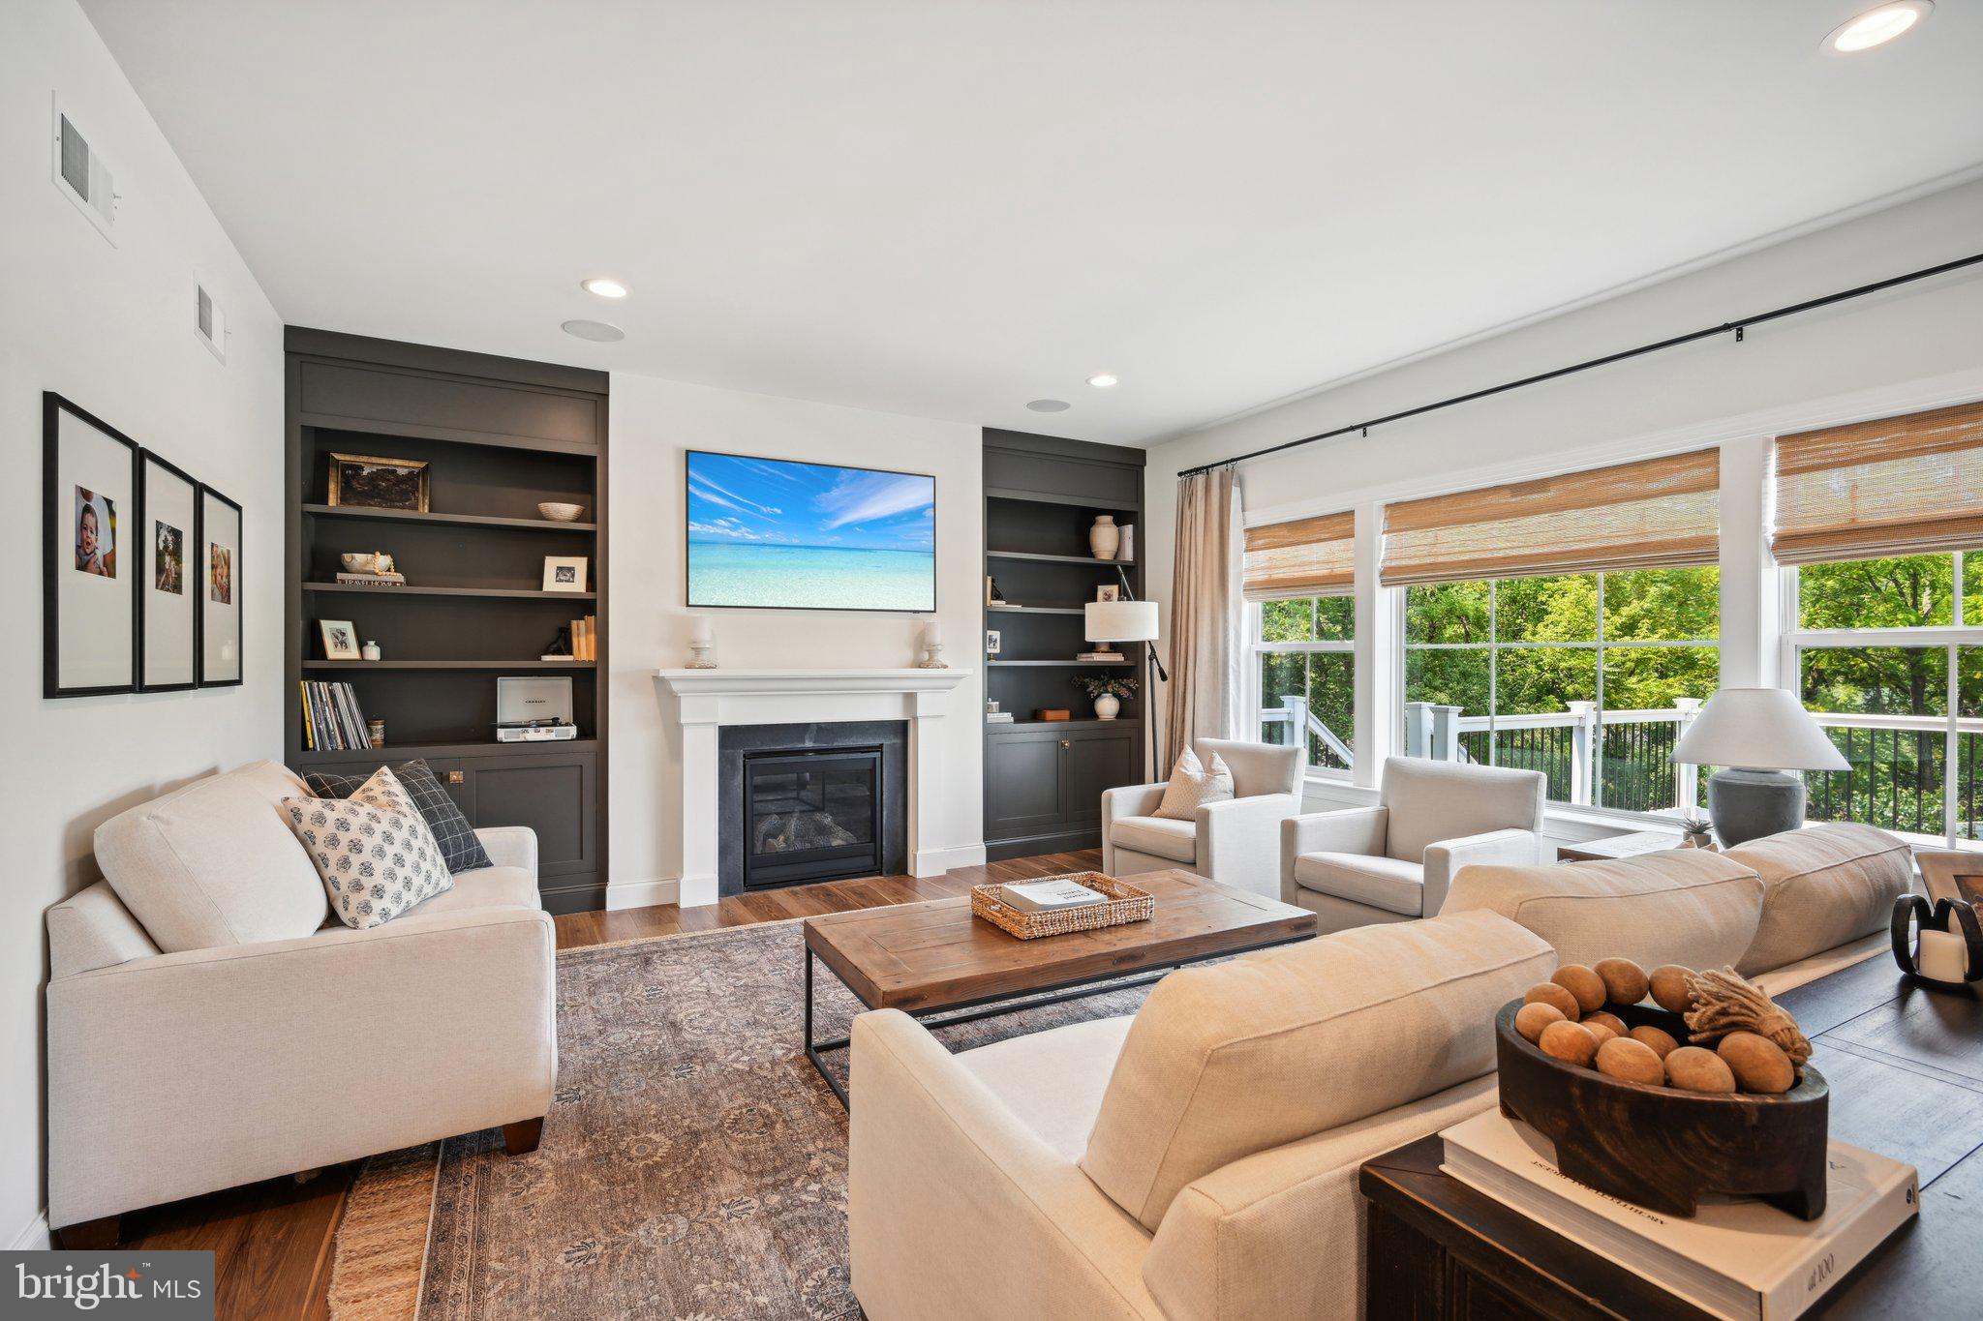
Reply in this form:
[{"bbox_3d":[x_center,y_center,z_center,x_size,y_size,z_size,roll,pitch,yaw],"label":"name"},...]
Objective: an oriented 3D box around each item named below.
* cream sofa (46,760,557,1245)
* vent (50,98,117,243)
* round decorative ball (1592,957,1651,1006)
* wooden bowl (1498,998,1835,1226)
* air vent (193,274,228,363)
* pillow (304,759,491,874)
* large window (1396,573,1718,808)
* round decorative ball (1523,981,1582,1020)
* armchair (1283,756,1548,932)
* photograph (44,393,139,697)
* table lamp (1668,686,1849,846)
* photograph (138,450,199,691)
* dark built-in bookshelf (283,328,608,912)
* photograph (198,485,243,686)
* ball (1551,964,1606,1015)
[{"bbox_3d":[-1.840,0.806,2.600,0.925,0.960,1.330,0,0,-29],"label":"cream sofa"},{"bbox_3d":[-2.045,-1.101,2.004,0.020,0.190,0.360,0,0,-29],"label":"vent"},{"bbox_3d":[0.680,0.346,0.950,0.048,0.048,0.048,0,0,0],"label":"round decorative ball"},{"bbox_3d":[0.638,0.426,0.858,0.245,0.108,0.245,0,0,0],"label":"wooden bowl"},{"bbox_3d":[-2.538,-1.105,2.880,0.020,0.190,0.360,0,0,-29],"label":"air vent"},{"bbox_3d":[-2.070,0.572,3.105,0.150,0.470,0.480,-29,-9,14],"label":"pillow"},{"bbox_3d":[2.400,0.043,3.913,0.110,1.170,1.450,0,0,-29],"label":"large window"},{"bbox_3d":[0.576,0.358,0.906,0.048,0.048,0.048,0,0,0],"label":"round decorative ball"},{"bbox_3d":[1.831,0.885,3.807,0.830,0.810,0.720,0,0,-35],"label":"armchair"},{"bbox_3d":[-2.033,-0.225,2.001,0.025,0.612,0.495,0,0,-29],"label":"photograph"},{"bbox_3d":[2.569,0.379,2.951,0.445,0.590,0.445,0,0,-29],"label":"table lamp"},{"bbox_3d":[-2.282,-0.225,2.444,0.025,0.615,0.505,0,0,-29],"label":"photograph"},{"bbox_3d":[-2.596,-0.092,4.305,1.300,2.735,0.340,0,0,-29],"label":"dark built-in bookshelf"},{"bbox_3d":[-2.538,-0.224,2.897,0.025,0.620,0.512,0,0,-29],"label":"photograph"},{"bbox_3d":[0.626,0.350,0.939,0.048,0.048,0.048,0,0,0],"label":"ball"}]

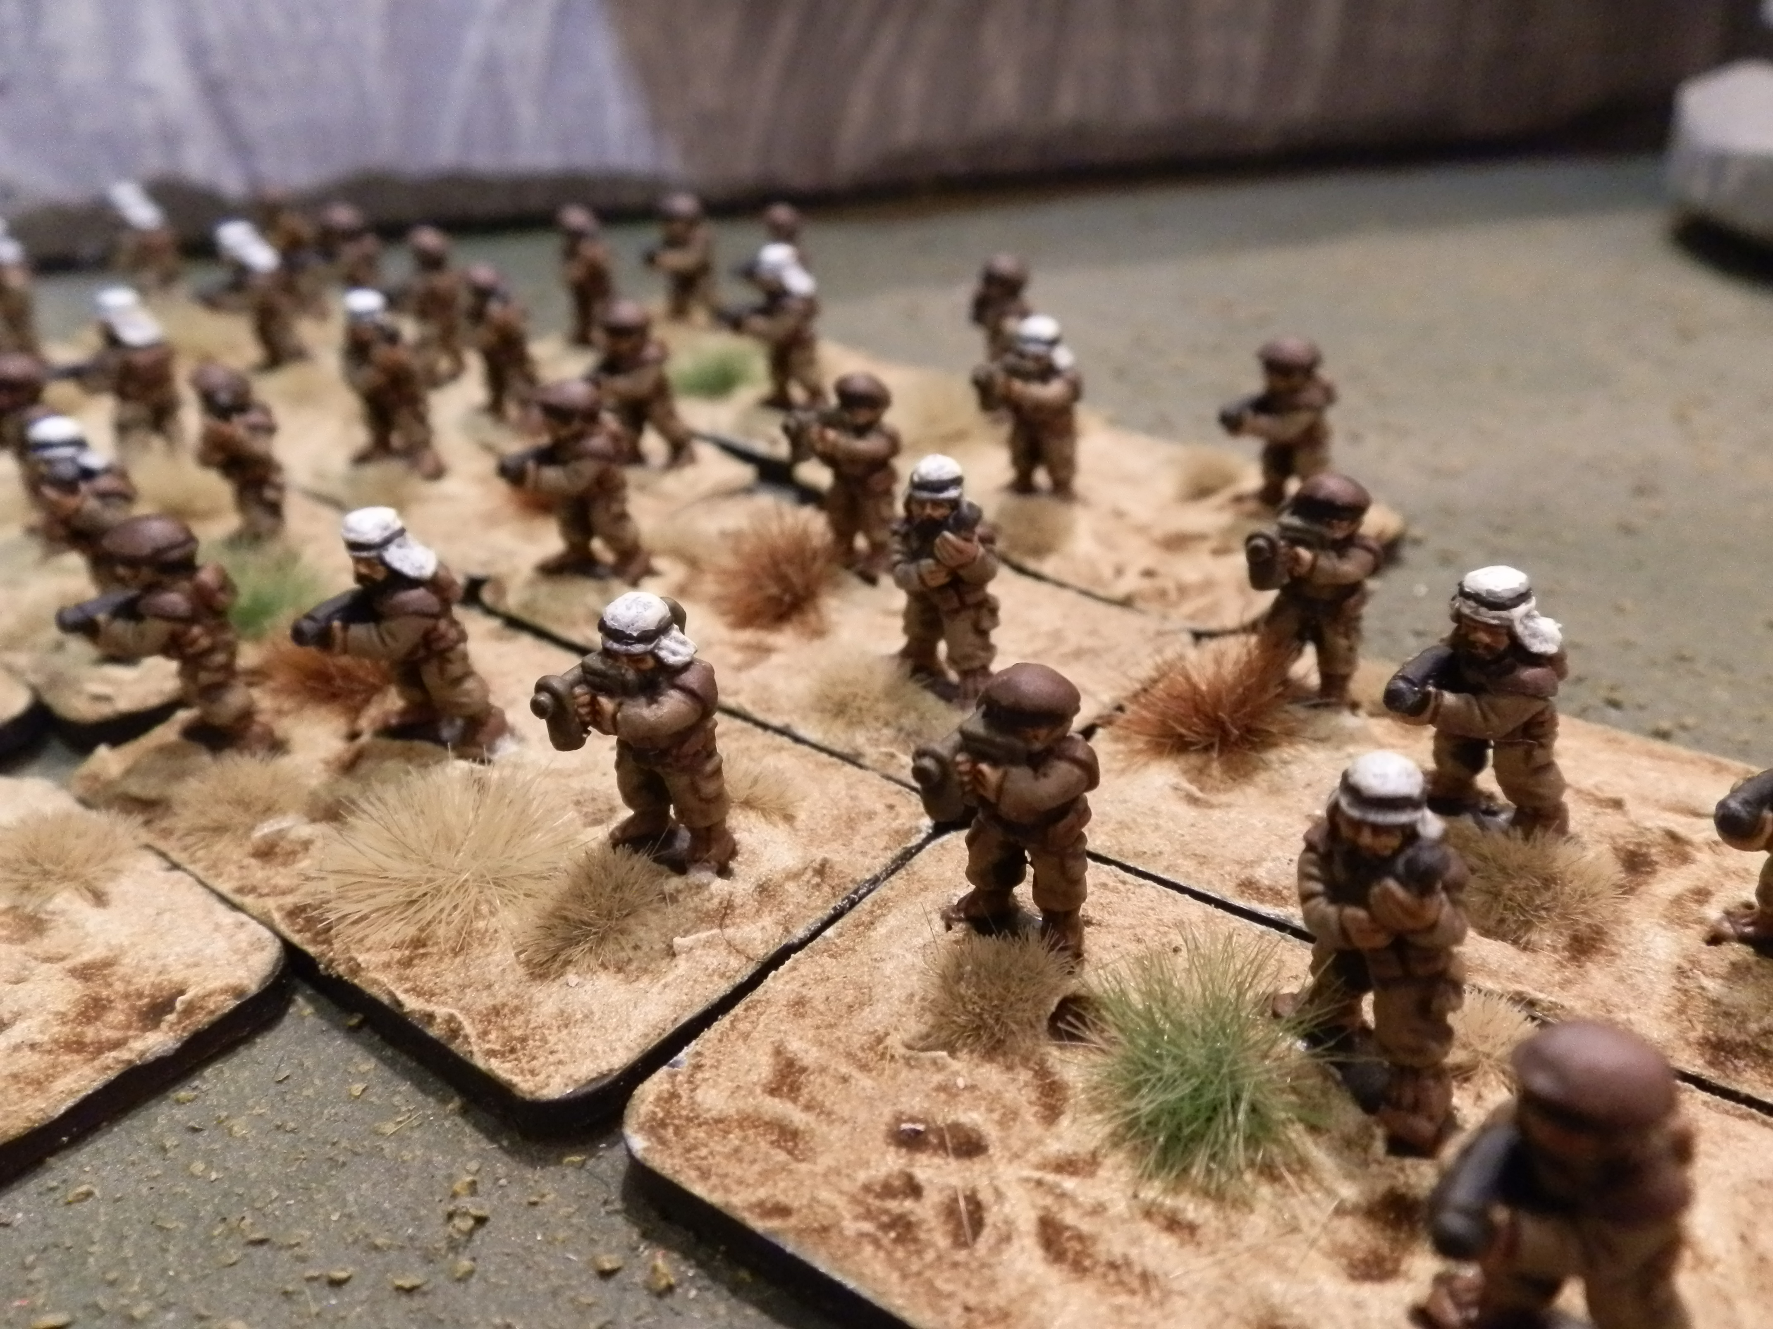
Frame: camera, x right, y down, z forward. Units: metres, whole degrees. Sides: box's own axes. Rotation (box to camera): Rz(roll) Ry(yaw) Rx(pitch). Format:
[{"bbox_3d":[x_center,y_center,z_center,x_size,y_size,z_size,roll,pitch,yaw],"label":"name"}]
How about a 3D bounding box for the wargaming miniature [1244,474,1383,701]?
[{"bbox_3d":[0.029,-0.005,0.097,0.009,0.016,0.009,-24,35,-36],"label":"wargaming miniature"}]

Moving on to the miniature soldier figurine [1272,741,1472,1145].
[{"bbox_3d":[0.022,0.012,0.065,0.009,0.017,0.008,9,29,18],"label":"miniature soldier figurine"}]

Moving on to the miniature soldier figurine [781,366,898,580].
[{"bbox_3d":[-0.004,-0.016,0.119,0.009,0.016,0.009,-24,35,-36],"label":"miniature soldier figurine"}]

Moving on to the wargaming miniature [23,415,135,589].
[{"bbox_3d":[-0.062,-0.011,0.112,0.009,0.017,0.008,5,28,11],"label":"wargaming miniature"}]

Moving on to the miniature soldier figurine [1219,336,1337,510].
[{"bbox_3d":[0.036,-0.022,0.134,0.007,0.016,0.011,25,37,38],"label":"miniature soldier figurine"}]

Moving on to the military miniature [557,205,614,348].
[{"bbox_3d":[-0.036,-0.047,0.174,0.007,0.017,0.008,23,36,36],"label":"military miniature"}]

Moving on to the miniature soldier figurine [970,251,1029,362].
[{"bbox_3d":[0.013,-0.037,0.156,0.007,0.016,0.009,14,31,24],"label":"miniature soldier figurine"}]

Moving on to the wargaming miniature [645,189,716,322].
[{"bbox_3d":[-0.028,-0.055,0.196,0.009,0.016,0.011,19,34,33],"label":"wargaming miniature"}]

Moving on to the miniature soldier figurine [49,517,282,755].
[{"bbox_3d":[-0.047,-0.001,0.093,0.011,0.016,0.009,-22,34,-35],"label":"miniature soldier figurine"}]

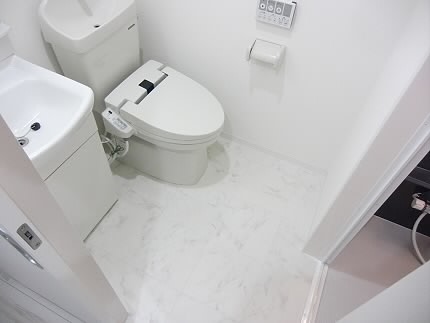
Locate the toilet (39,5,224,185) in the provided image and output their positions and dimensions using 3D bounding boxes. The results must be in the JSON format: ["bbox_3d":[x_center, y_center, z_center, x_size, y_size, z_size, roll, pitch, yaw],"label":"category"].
[{"bbox_3d":[-0.326,-0.293,1.476,0.785,0.870,0.455,21,51,14],"label":"toilet"}]

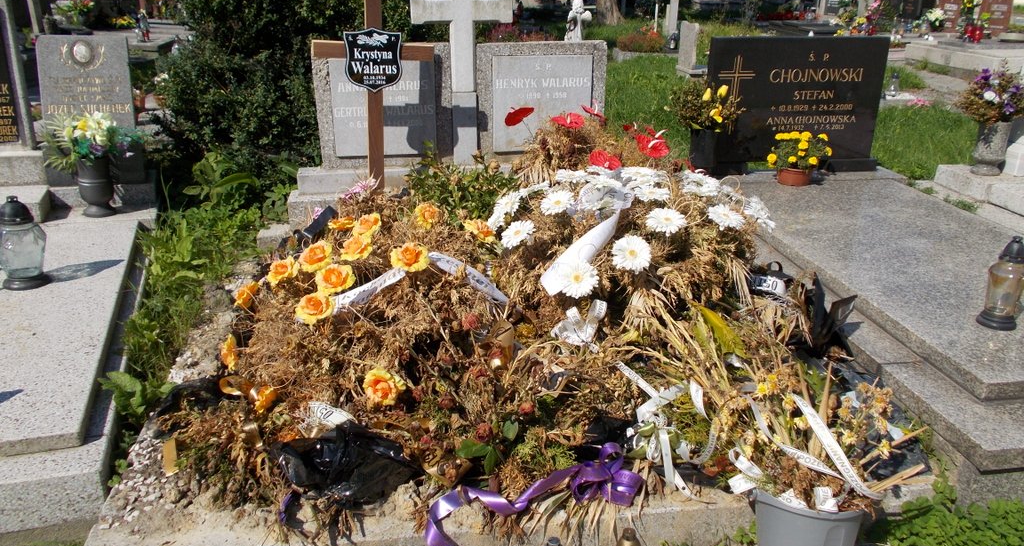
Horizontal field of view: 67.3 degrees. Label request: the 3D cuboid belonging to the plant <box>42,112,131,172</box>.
[{"bbox_3d":[-2.011,-0.626,3.636,0.400,0.280,0.320,-6,24,-15],"label":"plant"}]

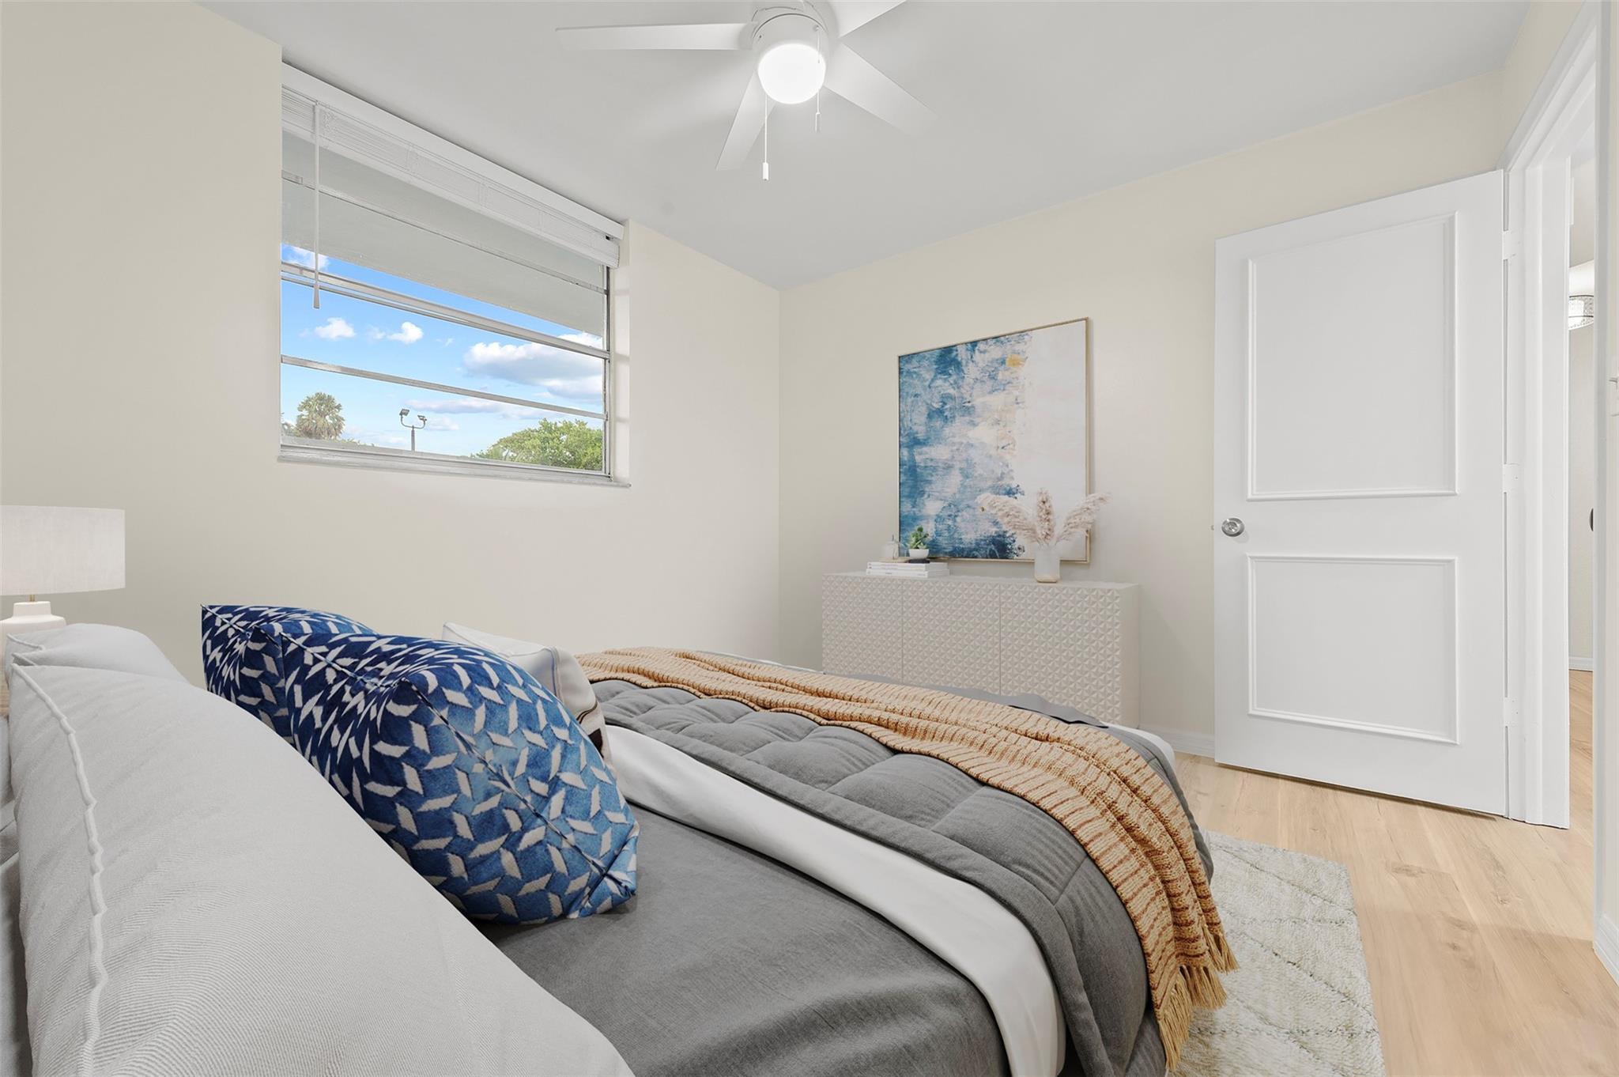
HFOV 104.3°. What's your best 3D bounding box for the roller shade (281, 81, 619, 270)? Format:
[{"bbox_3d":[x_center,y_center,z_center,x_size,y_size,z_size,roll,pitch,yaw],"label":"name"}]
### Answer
[{"bbox_3d":[-1.313,-1.400,2.534,0.075,0.210,1.290,0,0,37],"label":"roller shade"}]

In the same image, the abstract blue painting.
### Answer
[{"bbox_3d":[0.858,-0.436,3.086,0.960,1.090,0.035,0,0,37],"label":"abstract blue painting"}]

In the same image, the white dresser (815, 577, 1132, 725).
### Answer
[{"bbox_3d":[0.740,0.536,2.983,1.410,0.690,0.360,0,0,37],"label":"white dresser"}]

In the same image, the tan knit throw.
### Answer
[{"bbox_3d":[-0.014,0.555,1.634,1.840,0.350,0.560,0,0,37],"label":"tan knit throw"}]

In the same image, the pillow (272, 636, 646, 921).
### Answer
[{"bbox_3d":[-0.469,0.287,0.813,0.450,0.430,0.220,0,39,37],"label":"pillow"}]

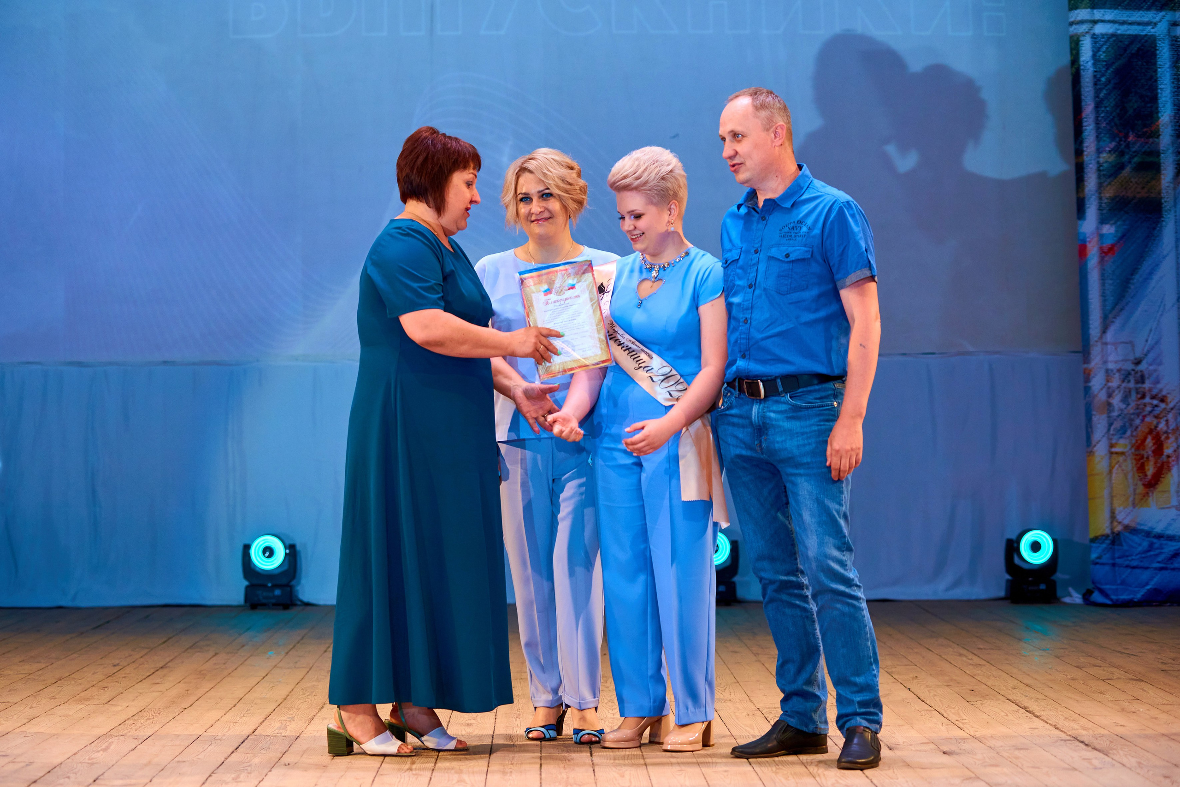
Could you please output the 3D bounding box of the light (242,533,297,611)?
[{"bbox_3d":[-1.579,0.873,12.132,0.270,0.370,0.240,0,-1,-3],"label":"light"}]

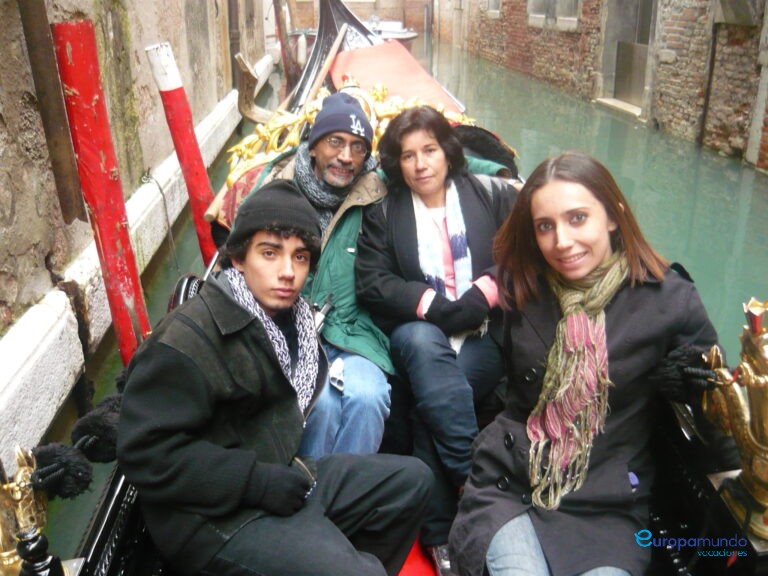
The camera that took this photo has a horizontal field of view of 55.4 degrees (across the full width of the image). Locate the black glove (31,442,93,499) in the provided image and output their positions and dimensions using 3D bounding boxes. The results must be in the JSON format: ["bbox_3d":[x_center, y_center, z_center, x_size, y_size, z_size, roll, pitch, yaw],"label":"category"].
[{"bbox_3d":[-0.525,0.297,1.190,0.097,0.090,0.105,8,22,19],"label":"black glove"}]

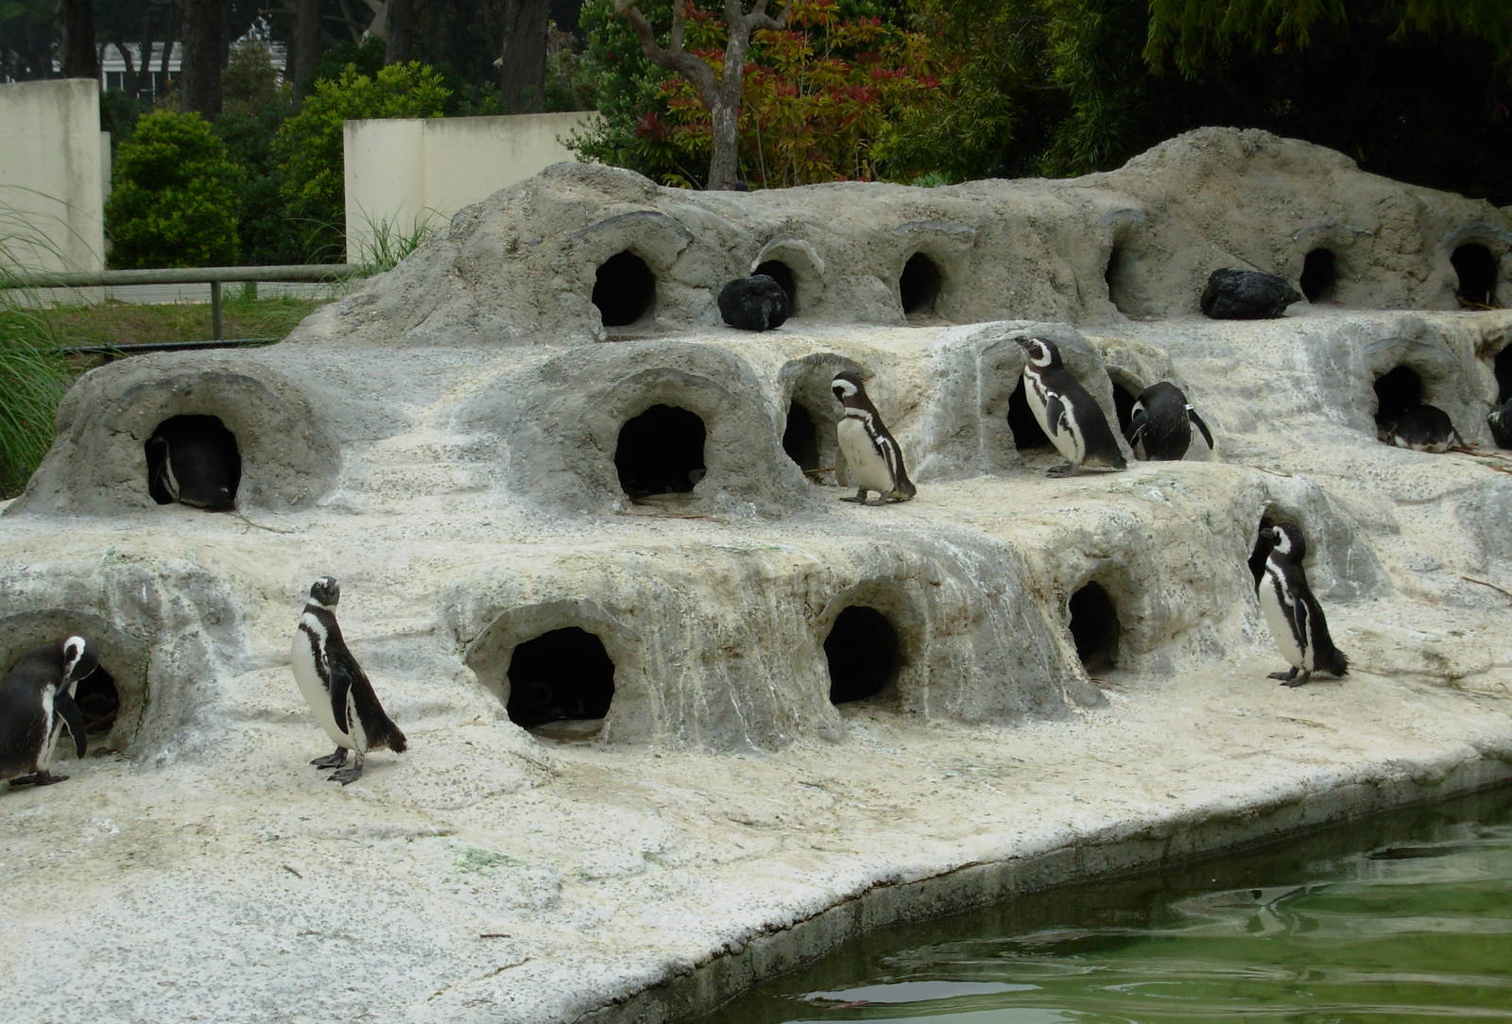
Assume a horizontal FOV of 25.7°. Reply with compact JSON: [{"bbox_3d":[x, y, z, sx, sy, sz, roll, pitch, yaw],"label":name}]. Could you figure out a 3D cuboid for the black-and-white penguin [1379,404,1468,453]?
[{"bbox_3d":[3.013,-0.382,15.000,0.290,0.230,0.410,-2,4,-20],"label":"black-and-white penguin"}]

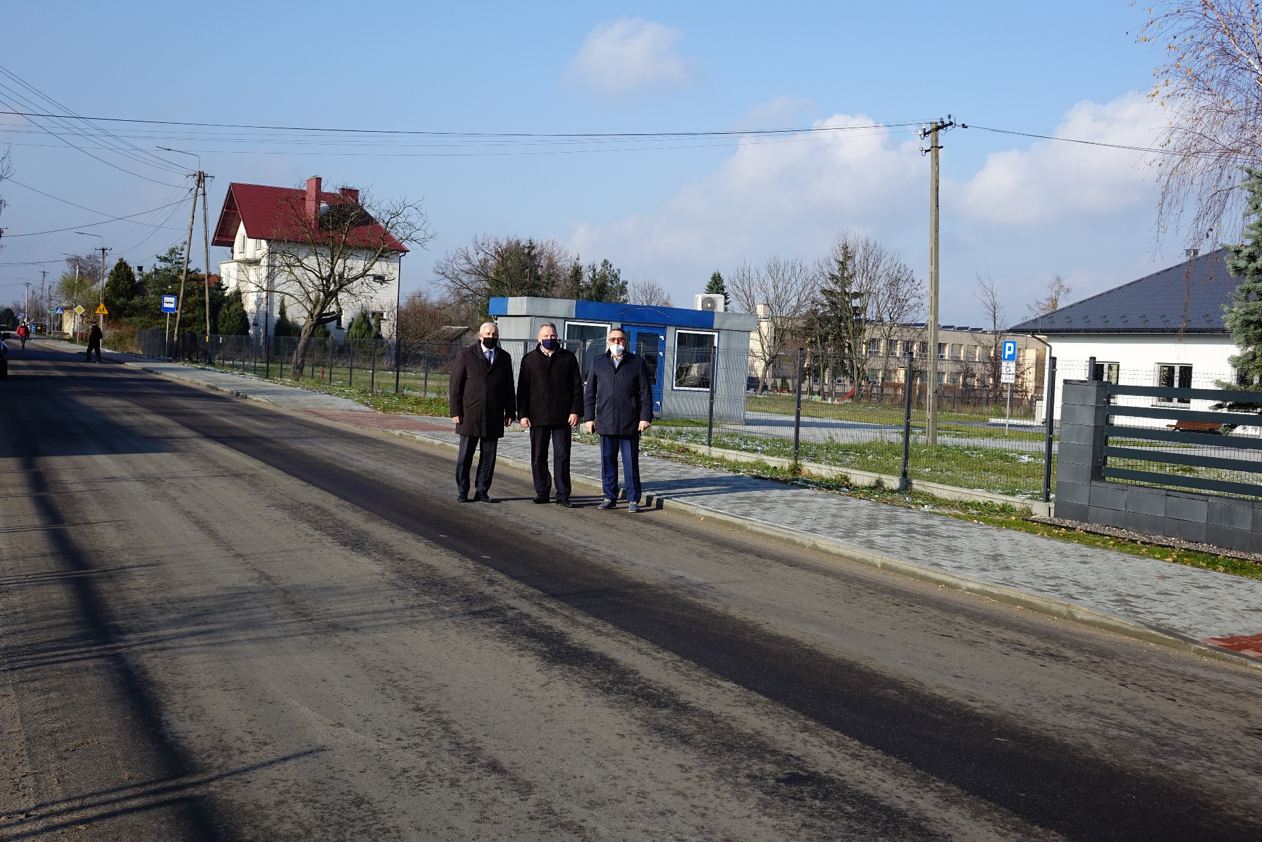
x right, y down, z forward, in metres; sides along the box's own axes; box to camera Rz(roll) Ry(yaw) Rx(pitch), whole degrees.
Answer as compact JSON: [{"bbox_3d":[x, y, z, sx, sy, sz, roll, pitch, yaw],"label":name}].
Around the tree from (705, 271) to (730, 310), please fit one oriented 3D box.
[{"bbox_3d":[5.639,-6.098,94.810,3.200,8.060,3.200,3,3,0],"label":"tree"}]

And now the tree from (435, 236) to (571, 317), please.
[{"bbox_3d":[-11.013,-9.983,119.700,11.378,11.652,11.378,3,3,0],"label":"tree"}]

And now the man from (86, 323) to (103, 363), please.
[{"bbox_3d":[-23.145,-3.374,60.500,0.650,1.740,0.550,3,3,9],"label":"man"}]

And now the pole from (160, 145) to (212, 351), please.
[{"bbox_3d":[-20.321,-7.539,64.000,2.700,9.900,1.600,2,3,-26],"label":"pole"}]

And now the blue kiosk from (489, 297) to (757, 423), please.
[{"bbox_3d":[-0.227,-1.462,34.907,6.266,2.772,2.444,2,3,-27],"label":"blue kiosk"}]

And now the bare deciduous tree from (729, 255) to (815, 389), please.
[{"bbox_3d":[8.329,-5.627,82.812,4.926,8.273,4.926,3,3,0],"label":"bare deciduous tree"}]

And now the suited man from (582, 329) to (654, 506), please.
[{"bbox_3d":[-0.124,-0.047,14.184,0.660,1.790,0.380,3,3,6],"label":"suited man"}]

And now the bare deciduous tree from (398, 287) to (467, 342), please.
[{"bbox_3d":[-11.336,-5.148,80.000,4.000,4.800,4.000,3,3,0],"label":"bare deciduous tree"}]

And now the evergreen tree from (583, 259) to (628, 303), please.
[{"bbox_3d":[-1.640,-6.312,88.000,3.600,7.800,3.600,3,3,0],"label":"evergreen tree"}]

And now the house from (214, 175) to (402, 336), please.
[{"bbox_3d":[-24.373,-11.565,106.750,11.733,13.968,11.544,2,3,-26],"label":"house"}]

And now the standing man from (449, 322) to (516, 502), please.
[{"bbox_3d":[-1.482,-0.098,14.000,0.620,1.770,0.420,3,3,-6],"label":"standing man"}]

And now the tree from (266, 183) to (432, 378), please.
[{"bbox_3d":[-9.529,-4.635,47.363,5.500,6.692,5.300,3,3,0],"label":"tree"}]

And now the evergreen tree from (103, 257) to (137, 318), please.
[{"bbox_3d":[-39.355,-8.915,107.802,2.900,7.023,2.900,3,3,0],"label":"evergreen tree"}]

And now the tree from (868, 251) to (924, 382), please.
[{"bbox_3d":[16.178,-5.866,86.000,3.600,9.200,3.600,3,3,0],"label":"tree"}]

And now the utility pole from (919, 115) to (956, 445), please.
[{"bbox_3d":[6.530,-3.017,30.000,0.350,7.100,1.300,-2,3,-25],"label":"utility pole"}]

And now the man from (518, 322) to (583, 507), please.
[{"bbox_3d":[-0.800,-0.074,13.950,0.620,1.800,0.420,3,3,-5],"label":"man"}]

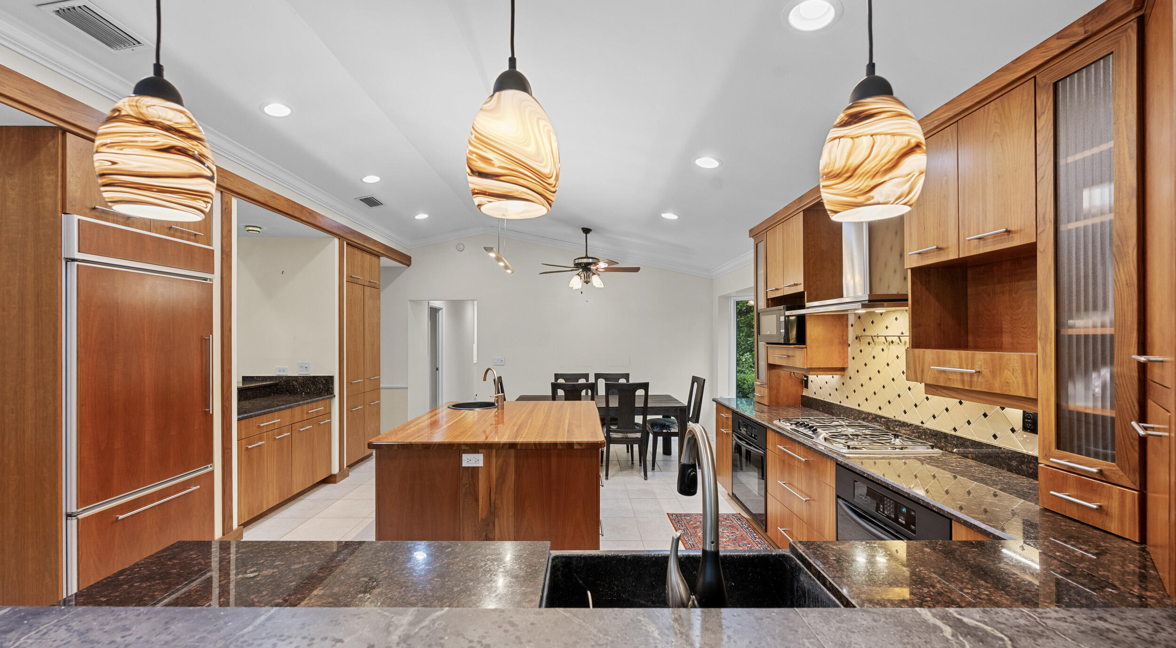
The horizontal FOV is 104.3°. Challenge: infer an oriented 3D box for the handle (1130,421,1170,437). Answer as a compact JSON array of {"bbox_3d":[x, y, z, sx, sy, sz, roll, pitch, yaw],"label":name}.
[{"bbox_3d":[1.457,0.274,1.195,0.042,0.013,0.200,-1,-2,45],"label":"handle"}]

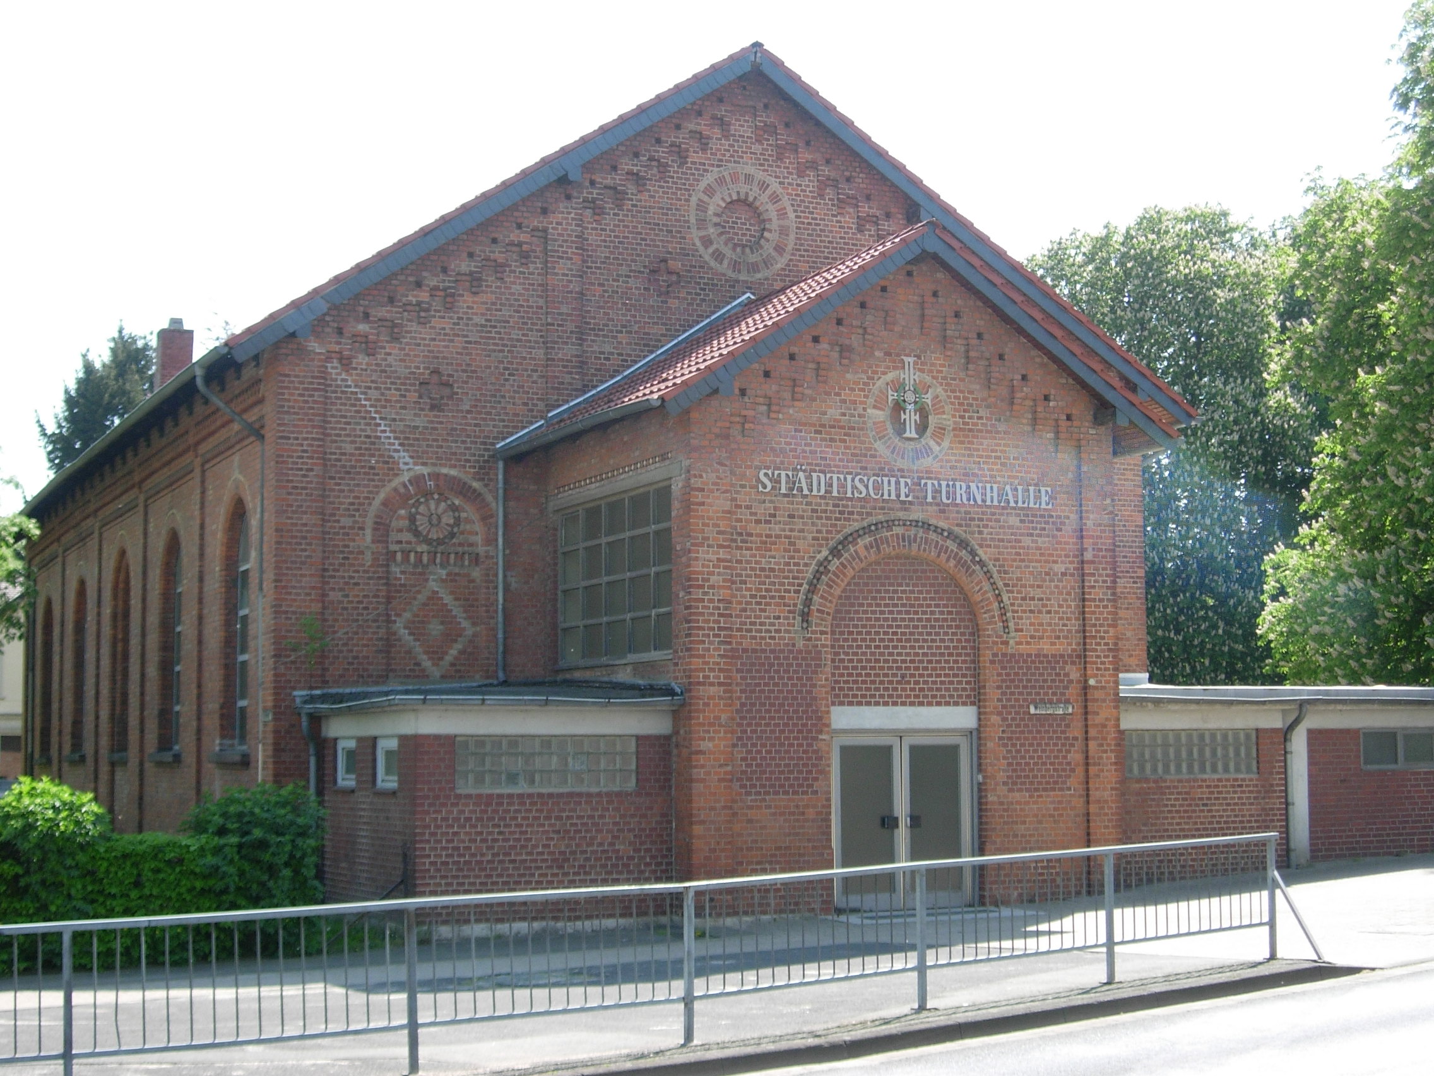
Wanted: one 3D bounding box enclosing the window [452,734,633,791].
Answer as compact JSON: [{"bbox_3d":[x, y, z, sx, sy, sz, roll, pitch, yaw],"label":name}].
[{"bbox_3d":[-1.937,2.564,24.133,2.220,0.620,0.100,2,-6,-25],"label":"window"}]

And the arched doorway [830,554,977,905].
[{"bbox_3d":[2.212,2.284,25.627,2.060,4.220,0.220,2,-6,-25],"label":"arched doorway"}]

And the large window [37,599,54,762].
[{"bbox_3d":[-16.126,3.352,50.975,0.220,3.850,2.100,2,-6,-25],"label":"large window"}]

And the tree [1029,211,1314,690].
[{"bbox_3d":[11.537,-0.816,53.000,9.500,16.000,9.500,2,-6,-25],"label":"tree"}]

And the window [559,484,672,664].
[{"bbox_3d":[-1.297,0.550,26.814,0.160,2.200,3.950,2,-6,-25],"label":"window"}]

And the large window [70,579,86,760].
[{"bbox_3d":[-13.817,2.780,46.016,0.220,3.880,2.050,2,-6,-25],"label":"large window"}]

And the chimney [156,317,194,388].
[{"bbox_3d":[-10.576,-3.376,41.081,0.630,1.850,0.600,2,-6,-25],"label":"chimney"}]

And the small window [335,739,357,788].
[{"bbox_3d":[-4.583,2.791,26.269,0.140,0.600,1.000,2,-6,-25],"label":"small window"}]

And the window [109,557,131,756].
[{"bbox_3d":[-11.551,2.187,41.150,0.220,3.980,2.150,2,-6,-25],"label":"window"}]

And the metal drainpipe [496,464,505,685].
[{"bbox_3d":[-3.099,0.465,30.251,0.110,3.220,0.110,2,-6,-25],"label":"metal drainpipe"}]

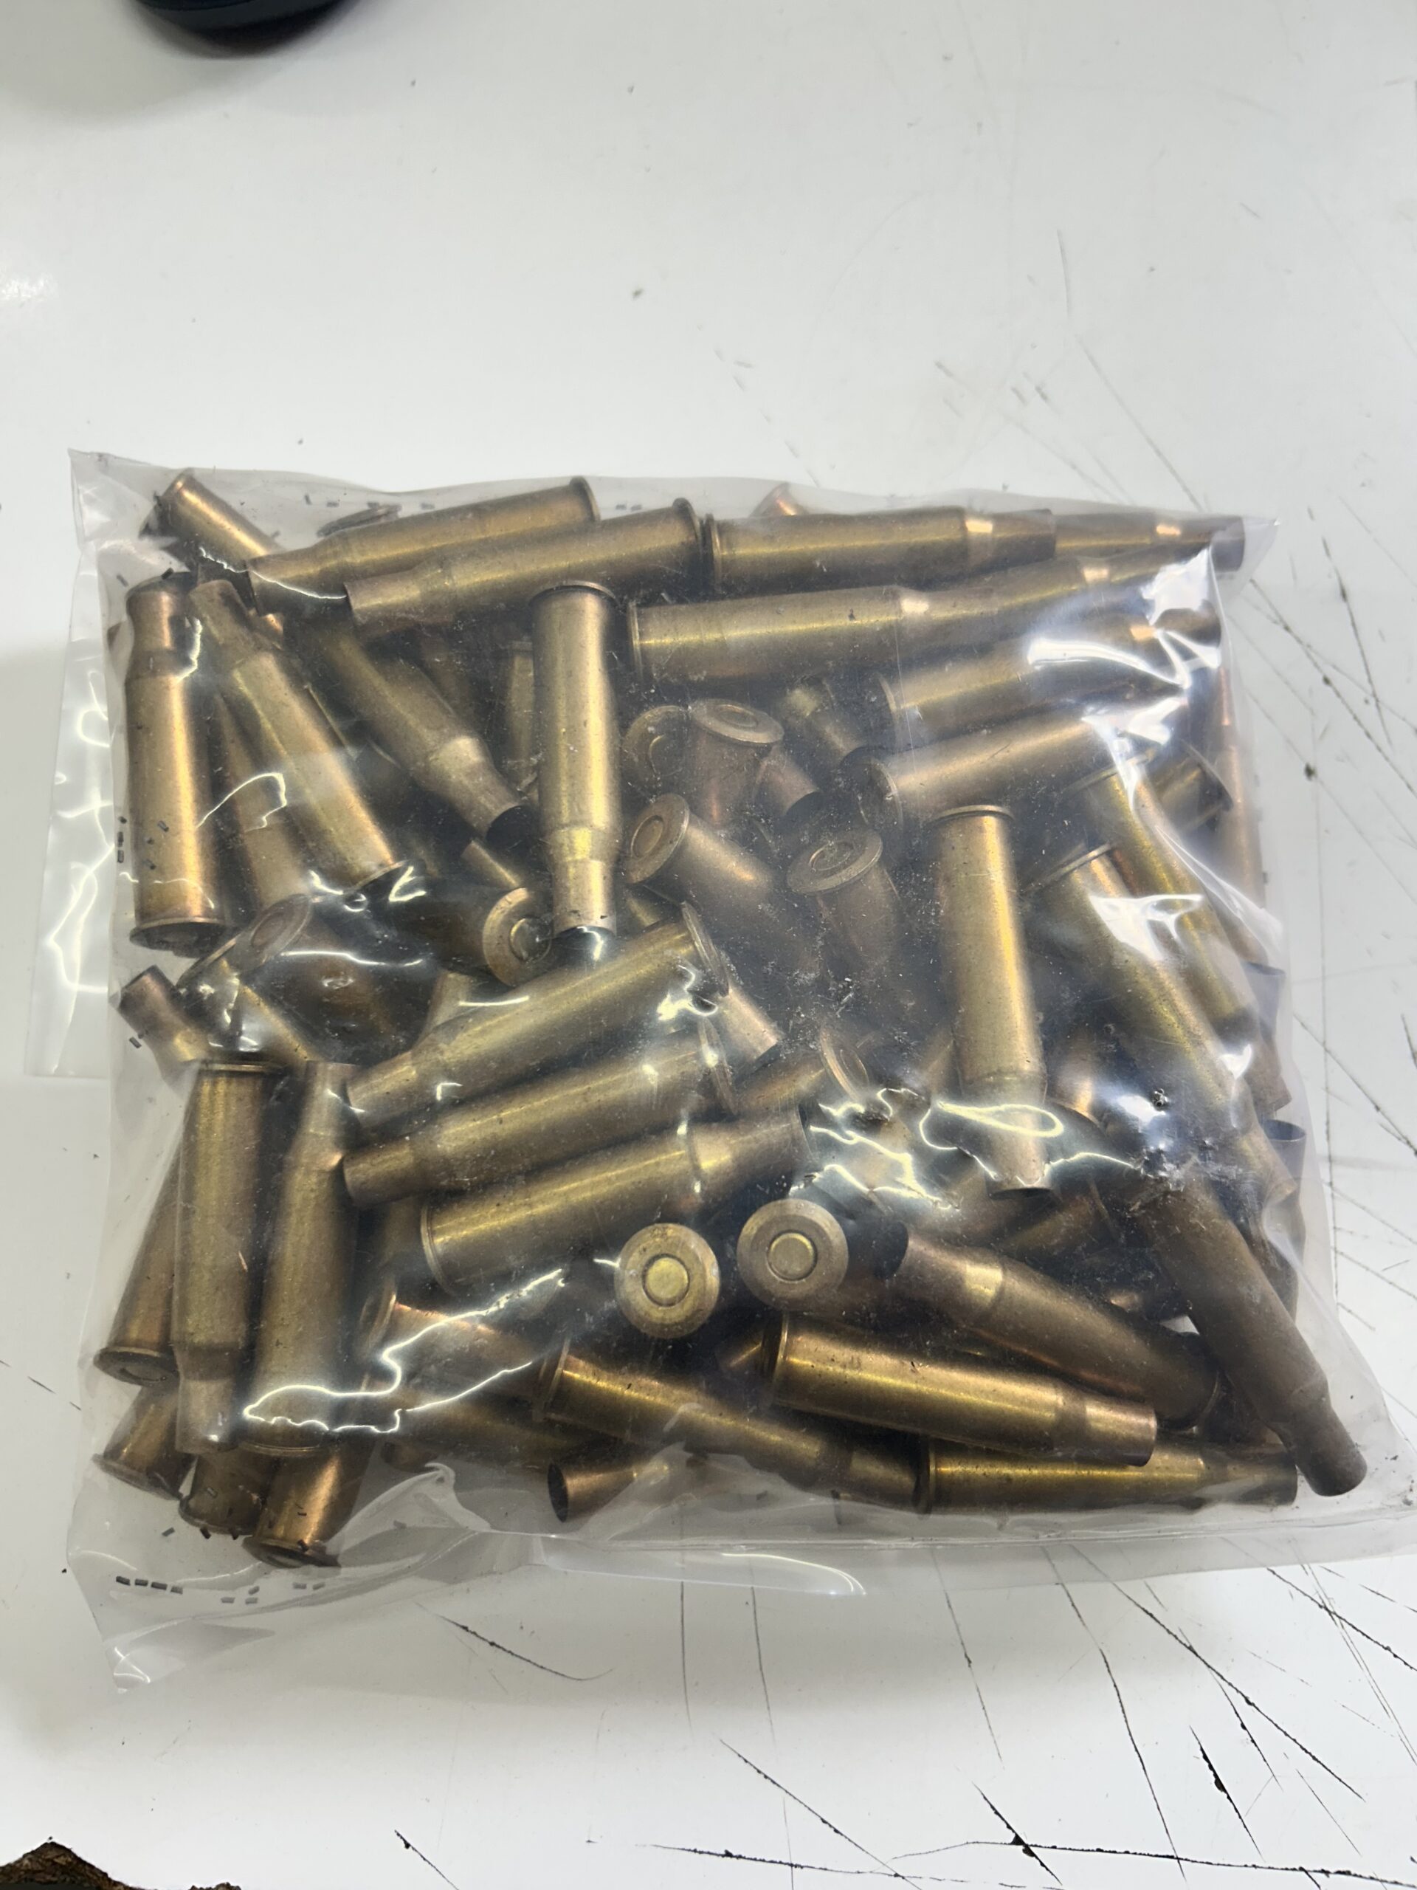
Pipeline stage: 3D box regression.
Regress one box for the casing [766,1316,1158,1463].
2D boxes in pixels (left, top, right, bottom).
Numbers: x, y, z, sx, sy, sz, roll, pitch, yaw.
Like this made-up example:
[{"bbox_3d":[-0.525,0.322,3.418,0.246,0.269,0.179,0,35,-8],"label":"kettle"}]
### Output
[{"bbox_3d":[0.035,0.064,0.198,0.054,0.014,0.014,12,80,-2],"label":"casing"}]

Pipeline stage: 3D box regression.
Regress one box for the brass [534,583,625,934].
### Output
[{"bbox_3d":[-0.019,-0.026,0.206,0.014,0.014,0.054,-4,68,-1],"label":"brass"}]

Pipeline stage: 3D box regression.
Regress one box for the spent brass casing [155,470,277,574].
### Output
[{"bbox_3d":[-0.069,-0.056,0.240,0.054,0.014,0.014,38,74,-18],"label":"spent brass casing"}]

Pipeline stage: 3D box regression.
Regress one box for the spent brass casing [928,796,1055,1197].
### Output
[{"bbox_3d":[0.040,0.007,0.198,0.014,0.014,0.054,-5,76,-2],"label":"spent brass casing"}]

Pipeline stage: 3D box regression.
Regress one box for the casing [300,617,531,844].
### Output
[{"bbox_3d":[-0.050,-0.038,0.232,0.014,0.014,0.054,-42,78,-7],"label":"casing"}]

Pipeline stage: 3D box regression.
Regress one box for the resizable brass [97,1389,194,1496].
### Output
[{"bbox_3d":[-0.071,0.055,0.215,0.014,0.014,0.054,24,67,8],"label":"resizable brass"}]

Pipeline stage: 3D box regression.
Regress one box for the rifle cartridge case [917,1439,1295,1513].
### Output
[{"bbox_3d":[0.058,0.077,0.209,0.054,0.014,0.014,0,80,3],"label":"rifle cartridge case"}]

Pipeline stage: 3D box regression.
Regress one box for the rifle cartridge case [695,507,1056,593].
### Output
[{"bbox_3d":[0.027,-0.061,0.221,0.054,0.014,0.014,-3,72,3],"label":"rifle cartridge case"}]

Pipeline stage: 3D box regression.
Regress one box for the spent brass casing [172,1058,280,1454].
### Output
[{"bbox_3d":[-0.073,0.046,0.211,0.014,0.014,0.054,5,75,-18],"label":"spent brass casing"}]

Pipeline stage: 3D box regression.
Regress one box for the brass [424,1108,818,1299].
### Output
[{"bbox_3d":[-0.013,0.035,0.200,0.054,0.014,0.014,-18,82,4],"label":"brass"}]

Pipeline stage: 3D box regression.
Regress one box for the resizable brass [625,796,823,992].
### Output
[{"bbox_3d":[0.012,-0.003,0.221,0.054,0.014,0.014,33,93,-26],"label":"resizable brass"}]

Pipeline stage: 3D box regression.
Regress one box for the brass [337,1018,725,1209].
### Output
[{"bbox_3d":[-0.024,0.025,0.199,0.054,0.014,0.014,-17,80,-7],"label":"brass"}]

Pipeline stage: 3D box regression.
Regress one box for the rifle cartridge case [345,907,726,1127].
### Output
[{"bbox_3d":[-0.025,0.011,0.196,0.054,0.014,0.014,-25,81,4],"label":"rifle cartridge case"}]

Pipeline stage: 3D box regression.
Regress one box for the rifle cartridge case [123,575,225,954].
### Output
[{"bbox_3d":[-0.080,-0.027,0.209,0.014,0.014,0.054,-6,83,-1],"label":"rifle cartridge case"}]

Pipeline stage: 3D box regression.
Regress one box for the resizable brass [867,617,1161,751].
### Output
[{"bbox_3d":[0.052,-0.042,0.221,0.054,0.014,0.014,-14,72,2],"label":"resizable brass"}]

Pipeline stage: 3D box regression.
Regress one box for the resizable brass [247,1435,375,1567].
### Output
[{"bbox_3d":[-0.059,0.074,0.235,0.014,0.014,0.054,18,52,-8],"label":"resizable brass"}]

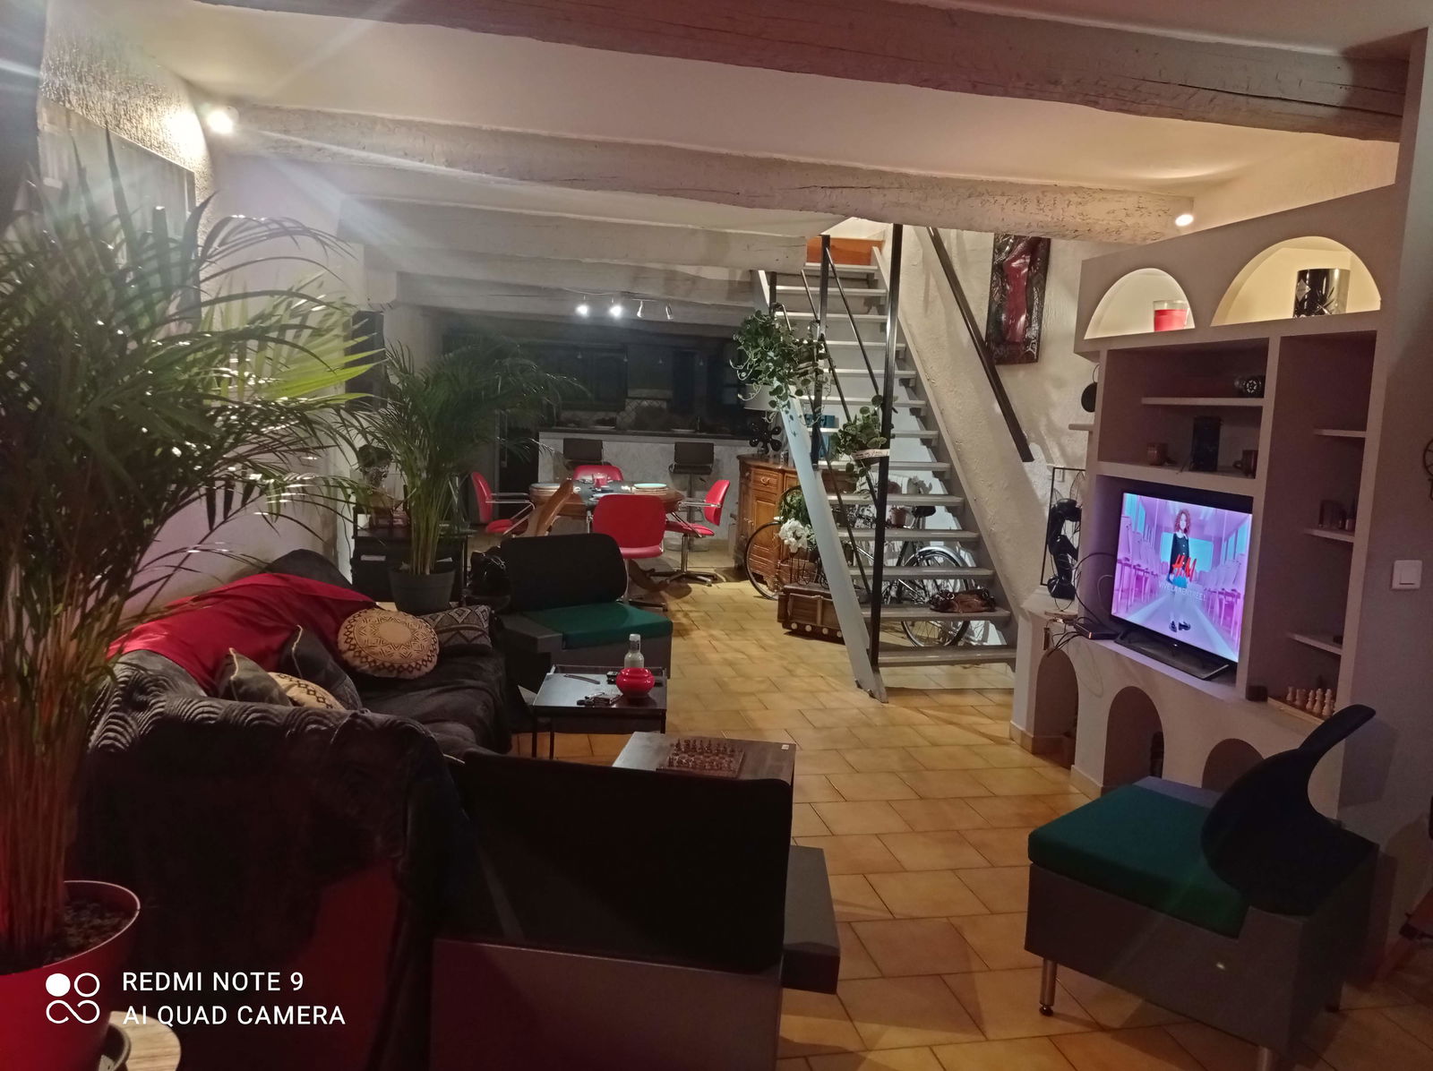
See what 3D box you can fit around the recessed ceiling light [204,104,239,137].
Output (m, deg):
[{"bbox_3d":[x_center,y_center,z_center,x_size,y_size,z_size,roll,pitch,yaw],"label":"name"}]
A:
[{"bbox_3d":[-1.724,-1.445,4.030,0.100,0.095,0.100,5,7,24],"label":"recessed ceiling light"}]

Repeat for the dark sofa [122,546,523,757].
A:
[{"bbox_3d":[-1.218,0.645,4.014,0.960,0.880,2.500,1,7,-9],"label":"dark sofa"}]

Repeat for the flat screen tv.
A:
[{"bbox_3d":[1.840,0.148,4.570,0.080,0.570,0.955,1,7,-9],"label":"flat screen tv"}]

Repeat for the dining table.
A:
[{"bbox_3d":[-0.952,0.009,9.872,1.270,0.740,2.200,0,7,-10],"label":"dining table"}]

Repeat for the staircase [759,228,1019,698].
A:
[{"bbox_3d":[1.034,-0.665,7.600,0.860,2.750,3.200,1,7,-11],"label":"staircase"}]

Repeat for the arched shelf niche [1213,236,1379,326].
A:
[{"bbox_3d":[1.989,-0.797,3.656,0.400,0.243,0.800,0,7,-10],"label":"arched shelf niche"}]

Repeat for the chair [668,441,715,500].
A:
[{"bbox_3d":[-0.261,-0.392,11.883,0.450,1.110,0.480,0,7,-10],"label":"chair"}]

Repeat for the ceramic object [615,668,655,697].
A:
[{"bbox_3d":[-0.299,0.538,4.251,0.145,0.090,0.145,1,7,-4],"label":"ceramic object"}]

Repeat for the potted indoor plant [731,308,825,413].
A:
[{"bbox_3d":[0.438,-1.211,7.927,0.620,0.700,0.550,1,7,-11],"label":"potted indoor plant"}]

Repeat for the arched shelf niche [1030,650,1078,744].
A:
[{"bbox_3d":[1.663,0.771,5.181,0.330,0.530,0.380,1,7,-11],"label":"arched shelf niche"}]

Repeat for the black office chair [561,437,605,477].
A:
[{"bbox_3d":[-1.301,-0.405,11.402,0.440,1.070,0.460,2,7,-1],"label":"black office chair"}]

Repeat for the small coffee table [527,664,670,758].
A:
[{"bbox_3d":[-0.424,0.791,4.340,0.465,0.500,0.510,1,7,-4],"label":"small coffee table"}]

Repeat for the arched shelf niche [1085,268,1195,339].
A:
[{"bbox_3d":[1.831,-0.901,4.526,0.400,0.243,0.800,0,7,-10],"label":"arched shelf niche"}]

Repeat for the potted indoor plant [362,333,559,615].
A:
[{"bbox_3d":[-1.298,-0.314,5.900,1.000,1.420,1.050,1,7,-11],"label":"potted indoor plant"}]

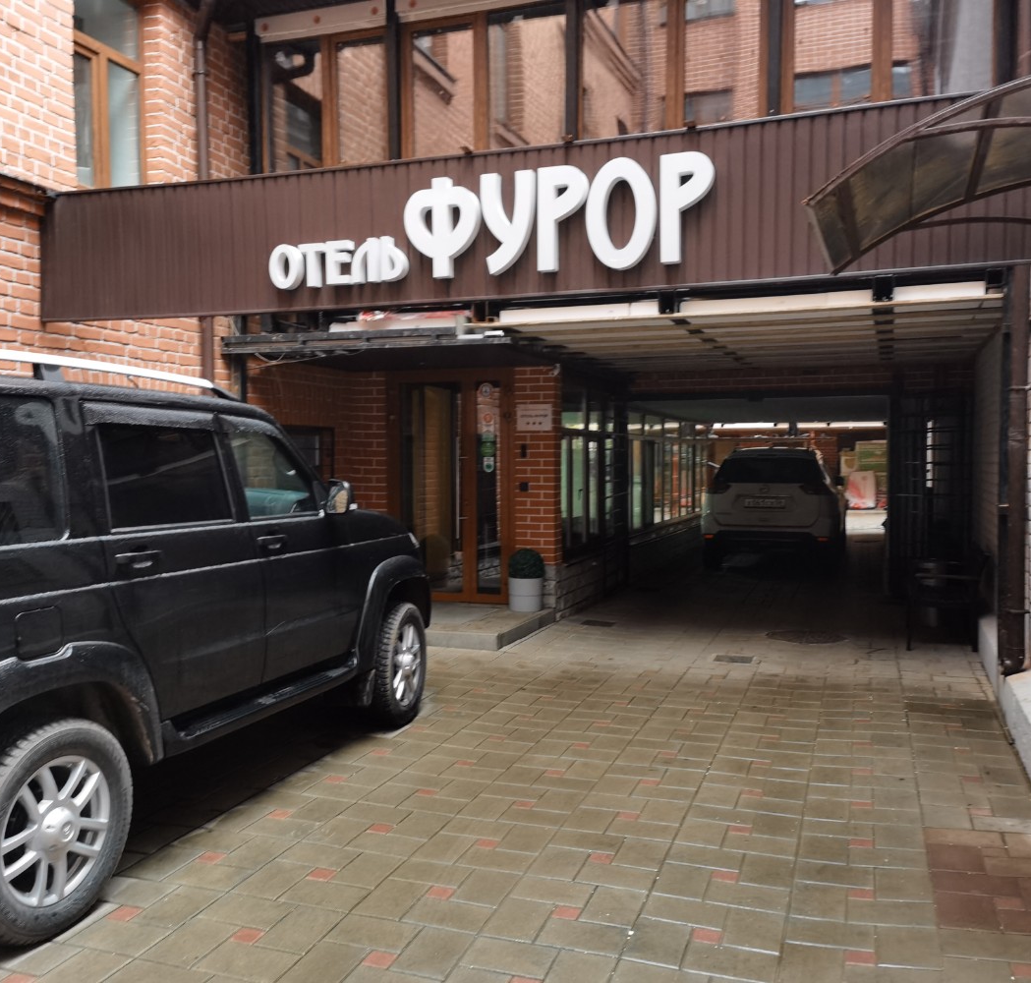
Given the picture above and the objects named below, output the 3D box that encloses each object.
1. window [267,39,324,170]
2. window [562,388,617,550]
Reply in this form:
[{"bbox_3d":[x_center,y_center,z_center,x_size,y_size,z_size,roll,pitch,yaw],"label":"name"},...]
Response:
[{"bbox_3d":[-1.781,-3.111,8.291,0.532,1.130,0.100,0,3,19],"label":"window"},{"bbox_3d":[0.808,-0.249,10.725,0.100,1.545,2.307,0,3,19],"label":"window"}]

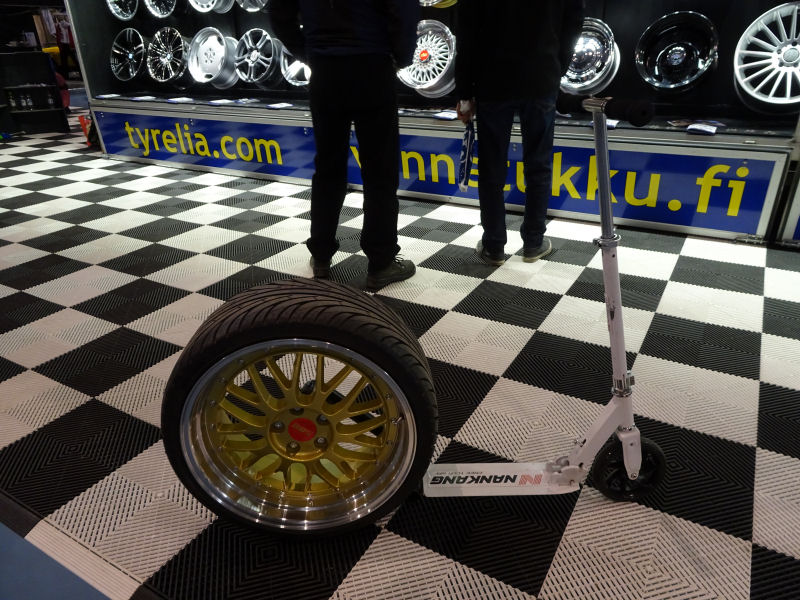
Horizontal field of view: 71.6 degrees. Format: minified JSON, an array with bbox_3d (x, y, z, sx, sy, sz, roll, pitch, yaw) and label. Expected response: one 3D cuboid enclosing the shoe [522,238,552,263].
[{"bbox_3d":[0.779,-0.305,3.127,0.106,0.111,0.288,16,30,32],"label":"shoe"}]

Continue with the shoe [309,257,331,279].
[{"bbox_3d":[-0.434,-0.217,3.007,0.106,0.111,0.288,-7,26,-11],"label":"shoe"}]

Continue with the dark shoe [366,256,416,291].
[{"bbox_3d":[-0.041,-0.141,2.825,0.293,0.111,0.106,-22,32,-36],"label":"dark shoe"}]

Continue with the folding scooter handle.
[{"bbox_3d":[0.371,-0.362,1.045,0.051,0.045,0.323,-5,25,-7],"label":"folding scooter handle"}]

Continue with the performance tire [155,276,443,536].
[{"bbox_3d":[-0.227,0.271,1.339,0.641,0.638,0.237,-3,25,-3],"label":"performance tire"}]

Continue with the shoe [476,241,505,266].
[{"bbox_3d":[0.509,-0.291,3.114,0.106,0.111,0.288,-7,26,-12],"label":"shoe"}]

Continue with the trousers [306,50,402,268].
[{"bbox_3d":[-0.253,-0.605,2.659,0.444,1.010,0.293,6,26,16],"label":"trousers"}]

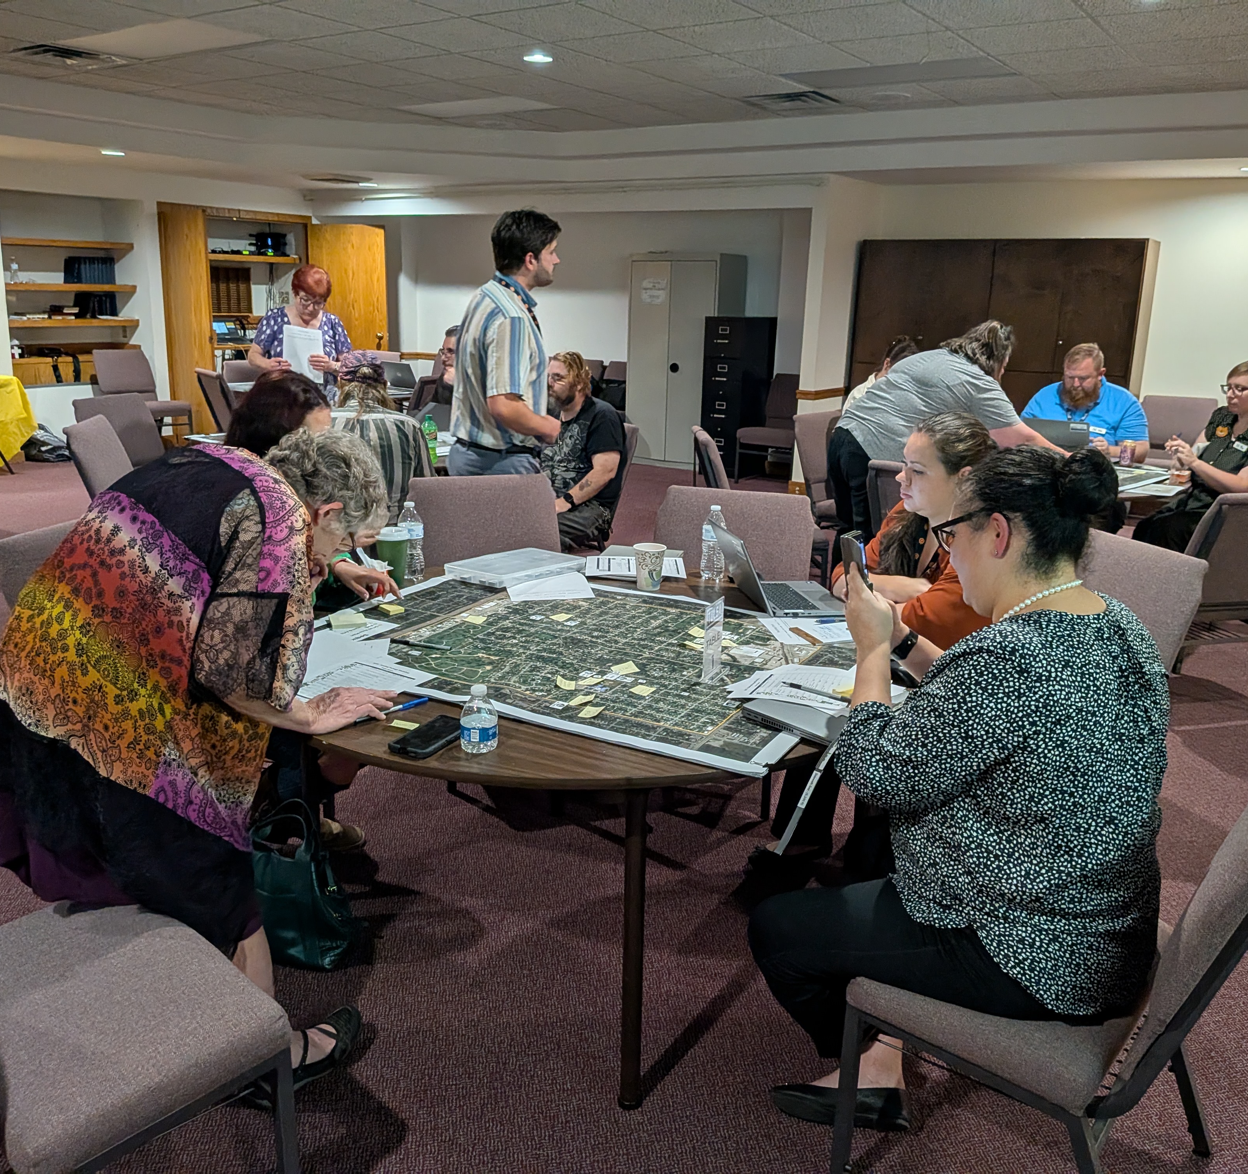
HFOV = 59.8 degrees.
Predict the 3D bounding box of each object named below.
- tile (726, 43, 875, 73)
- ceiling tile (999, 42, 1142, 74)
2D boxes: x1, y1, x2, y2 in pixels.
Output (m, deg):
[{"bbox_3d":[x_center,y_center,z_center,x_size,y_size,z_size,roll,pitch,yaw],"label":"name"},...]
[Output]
[{"bbox_3d":[0.882,-2.759,5.660,0.610,0.020,0.610,12,19,32],"label":"tile"},{"bbox_3d":[2.241,-2.683,5.516,0.600,0.020,0.600,12,19,32],"label":"ceiling tile"}]

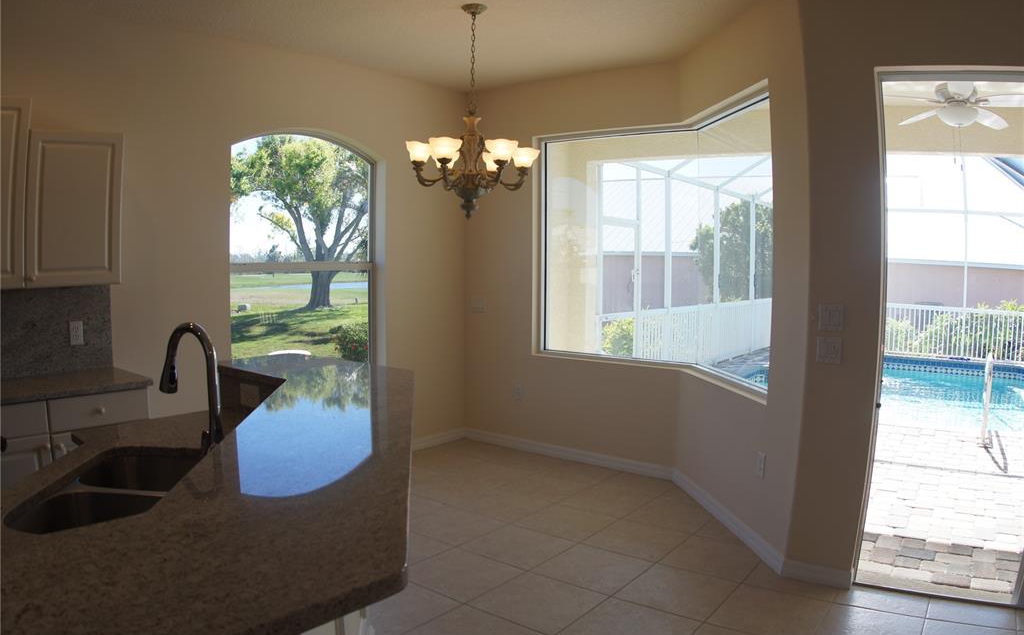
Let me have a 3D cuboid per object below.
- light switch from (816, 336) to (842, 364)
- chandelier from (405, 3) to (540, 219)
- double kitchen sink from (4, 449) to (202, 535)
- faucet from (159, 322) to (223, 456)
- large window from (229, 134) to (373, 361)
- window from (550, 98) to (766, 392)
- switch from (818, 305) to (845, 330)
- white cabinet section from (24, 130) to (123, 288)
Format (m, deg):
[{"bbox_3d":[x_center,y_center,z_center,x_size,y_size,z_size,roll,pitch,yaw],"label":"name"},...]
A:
[{"bbox_3d":[1.393,0.145,2.990,0.115,0.119,0.010,4,5,38],"label":"light switch"},{"bbox_3d":[-0.231,-1.200,3.949,0.790,1.250,0.790,0,4,-4],"label":"chandelier"},{"bbox_3d":[-0.921,0.505,1.672,0.420,0.210,0.680,0,4,-7],"label":"double kitchen sink"},{"bbox_3d":[-0.840,0.201,1.780,0.175,0.385,0.085,0,4,-3],"label":"faucet"},{"bbox_3d":[-1.391,-0.414,4.650,0.110,1.680,1.230,4,5,38],"label":"large window"},{"bbox_3d":[1.000,-0.483,4.598,0.480,1.630,2.200,-2,5,-31],"label":"window"},{"bbox_3d":[1.397,0.000,2.980,0.115,0.117,0.010,4,5,38],"label":"switch"},{"bbox_3d":[-2.155,-0.530,3.256,0.330,0.760,0.440,4,5,38],"label":"white cabinet section"}]

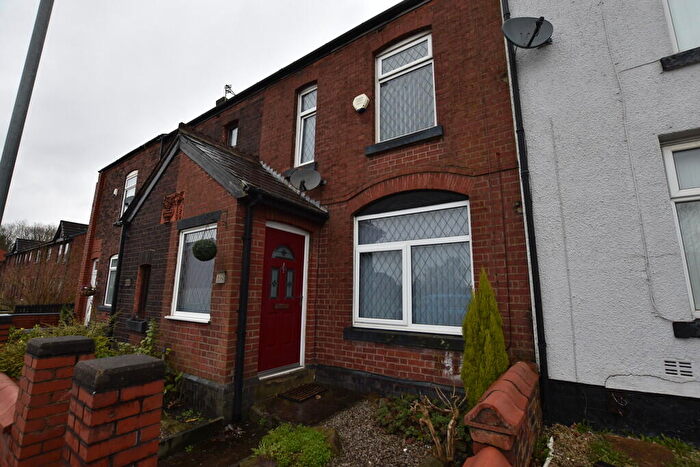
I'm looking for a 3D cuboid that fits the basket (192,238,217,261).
[{"bbox_3d":[-1.751,0.193,3.516,0.270,0.270,0.270,-6,-13,33],"label":"basket"}]

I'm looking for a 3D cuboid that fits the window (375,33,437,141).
[{"bbox_3d":[0.891,-2.294,4.659,0.990,1.720,0.100,-6,-13,33],"label":"window"}]

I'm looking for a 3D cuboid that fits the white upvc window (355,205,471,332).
[{"bbox_3d":[0.823,0.489,4.111,1.750,1.680,0.100,-6,-13,33],"label":"white upvc window"}]

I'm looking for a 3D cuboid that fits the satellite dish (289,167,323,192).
[{"bbox_3d":[-0.763,-0.938,5.020,0.530,0.440,0.280,0,-11,3],"label":"satellite dish"}]

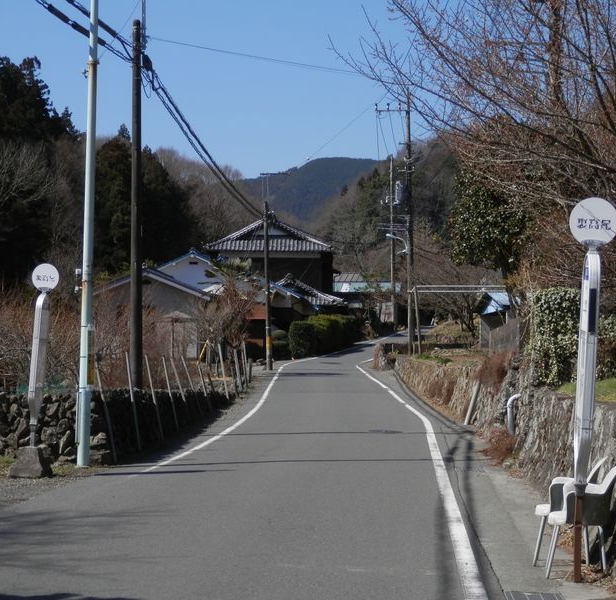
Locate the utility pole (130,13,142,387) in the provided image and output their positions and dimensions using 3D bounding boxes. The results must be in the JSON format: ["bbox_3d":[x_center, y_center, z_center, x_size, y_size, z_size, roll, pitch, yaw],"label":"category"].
[{"bbox_3d":[-2.942,-1.512,26.200,0.215,6.650,0.215,0,-2,0],"label":"utility pole"}]

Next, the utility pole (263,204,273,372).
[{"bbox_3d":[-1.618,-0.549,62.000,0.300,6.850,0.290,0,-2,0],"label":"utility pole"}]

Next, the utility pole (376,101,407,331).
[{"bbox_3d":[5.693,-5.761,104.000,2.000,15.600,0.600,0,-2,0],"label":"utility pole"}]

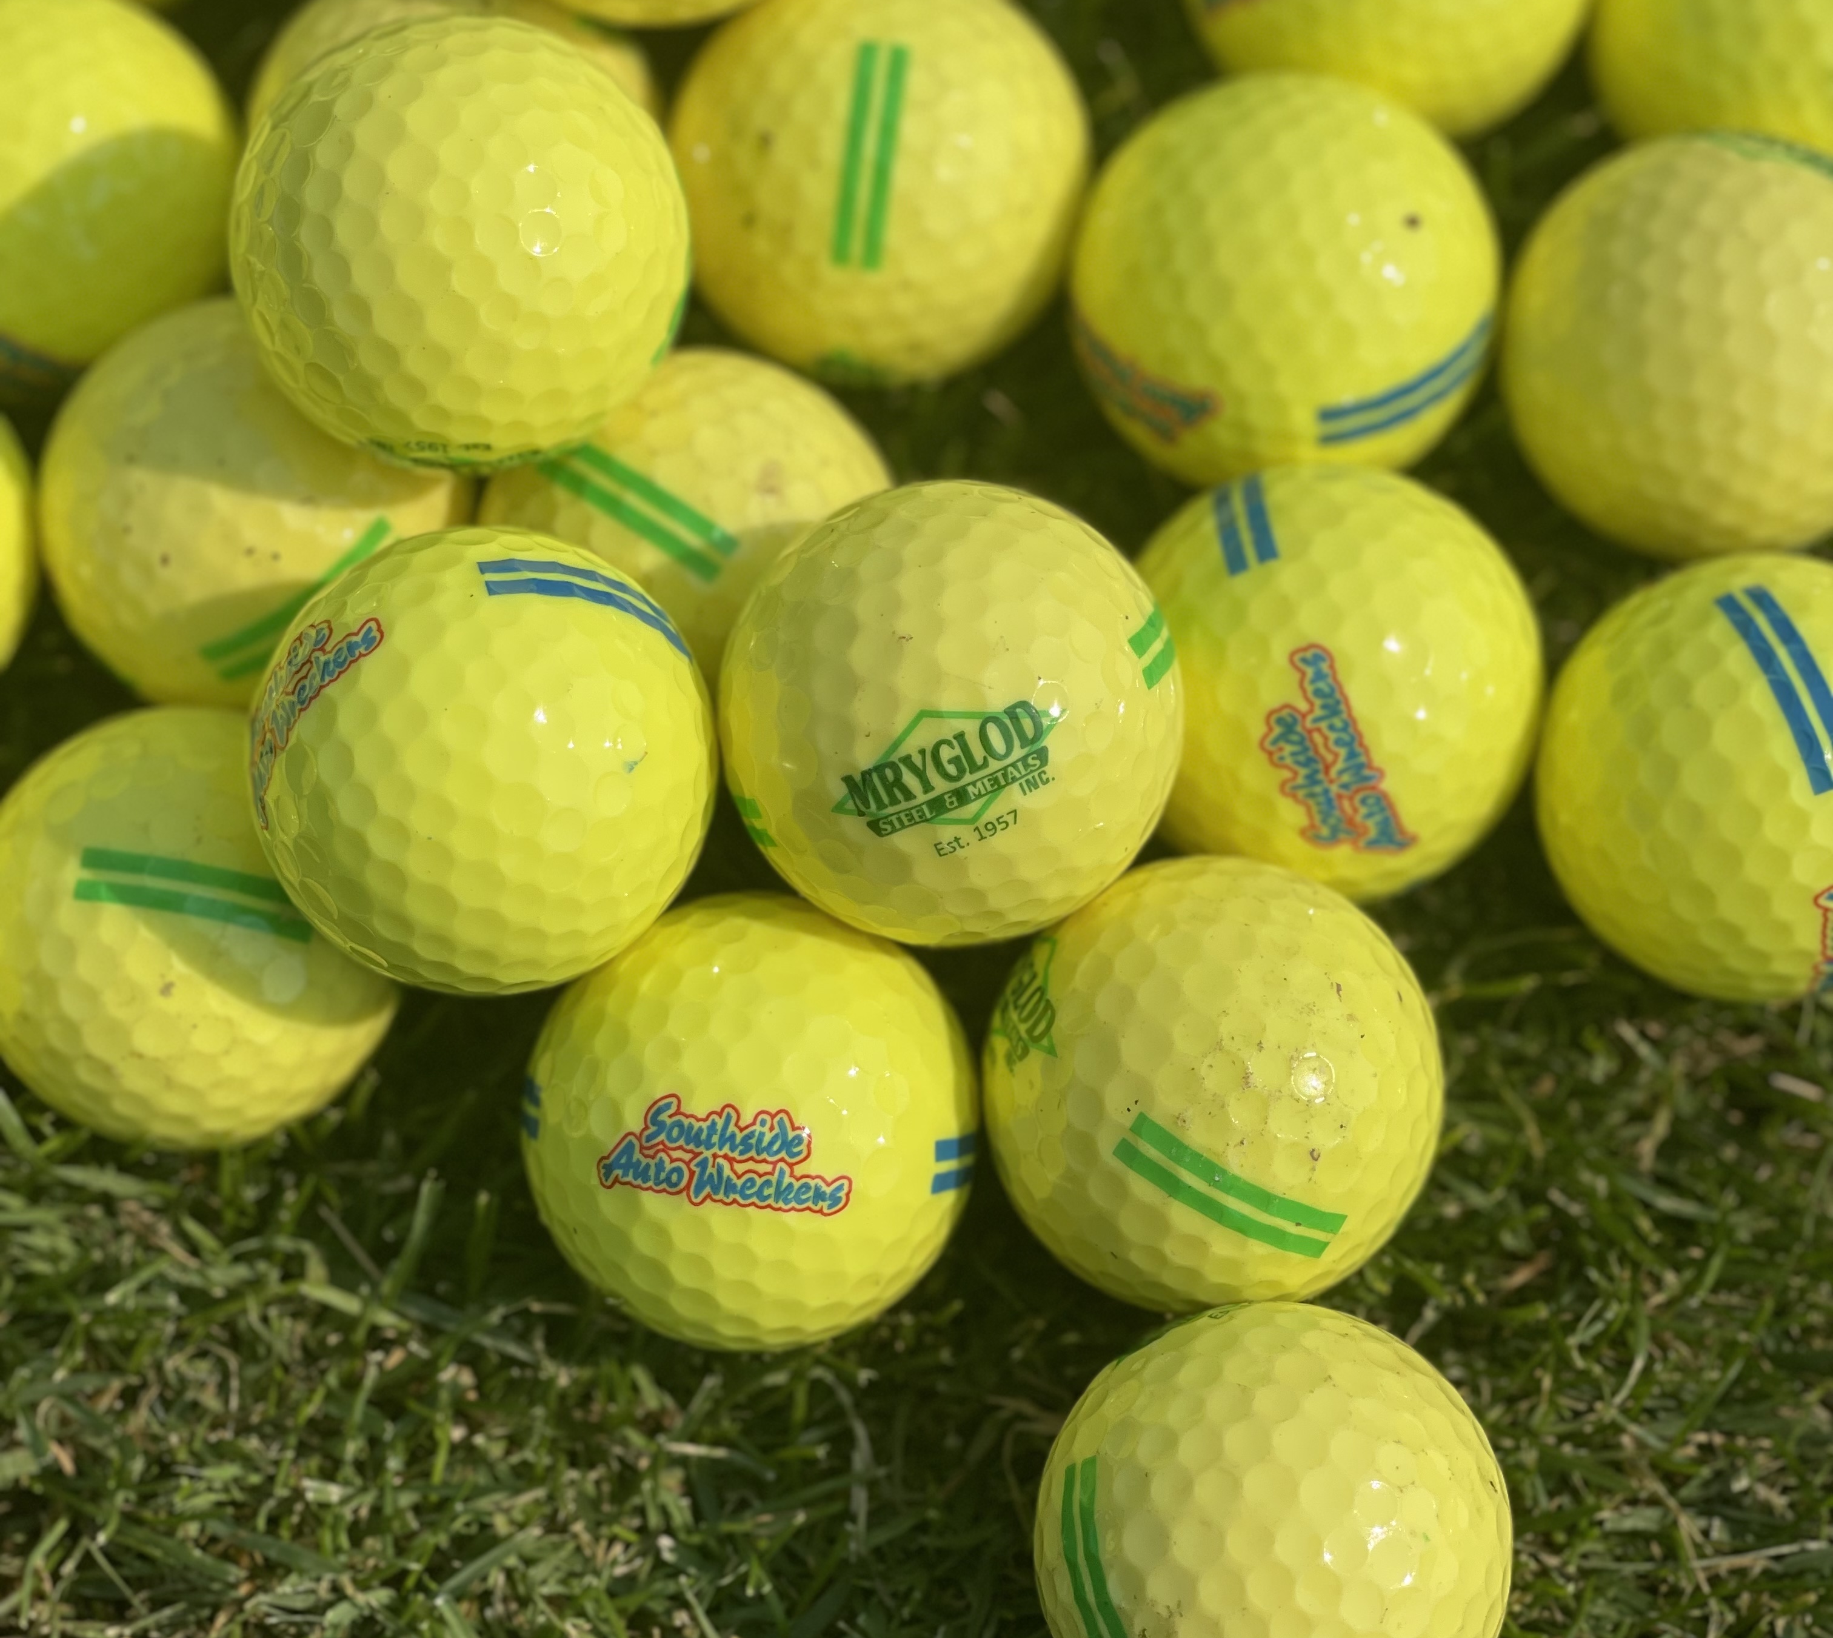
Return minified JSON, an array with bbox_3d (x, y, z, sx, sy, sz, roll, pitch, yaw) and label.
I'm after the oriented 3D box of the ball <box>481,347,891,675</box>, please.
[{"bbox_3d":[-0.022,-0.025,0.447,0.043,0.043,0.043,-1,68,4],"label":"ball"}]

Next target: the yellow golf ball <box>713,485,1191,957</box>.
[{"bbox_3d":[0.003,-0.010,0.414,0.043,0.043,0.043,0,70,3],"label":"yellow golf ball"}]

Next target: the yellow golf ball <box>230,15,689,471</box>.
[{"bbox_3d":[-0.043,-0.054,0.421,0.043,0.043,0.043,-1,68,4],"label":"yellow golf ball"}]

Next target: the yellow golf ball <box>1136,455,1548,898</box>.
[{"bbox_3d":[0.039,-0.013,0.436,0.043,0.043,0.043,0,69,4],"label":"yellow golf ball"}]

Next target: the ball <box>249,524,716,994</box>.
[{"bbox_3d":[-0.040,-0.005,0.412,0.043,0.043,0.043,-1,69,3],"label":"ball"}]

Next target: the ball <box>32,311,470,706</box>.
[{"bbox_3d":[-0.065,-0.030,0.446,0.043,0.043,0.043,0,70,3],"label":"ball"}]

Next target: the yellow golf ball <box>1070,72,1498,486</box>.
[{"bbox_3d":[0.037,-0.053,0.450,0.043,0.043,0.043,0,70,3],"label":"yellow golf ball"}]

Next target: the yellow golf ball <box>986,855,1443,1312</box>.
[{"bbox_3d":[0.028,0.025,0.422,0.043,0.043,0.043,0,70,3],"label":"yellow golf ball"}]

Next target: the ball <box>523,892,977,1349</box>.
[{"bbox_3d":[-0.015,0.028,0.424,0.043,0.043,0.043,-1,68,4],"label":"ball"}]

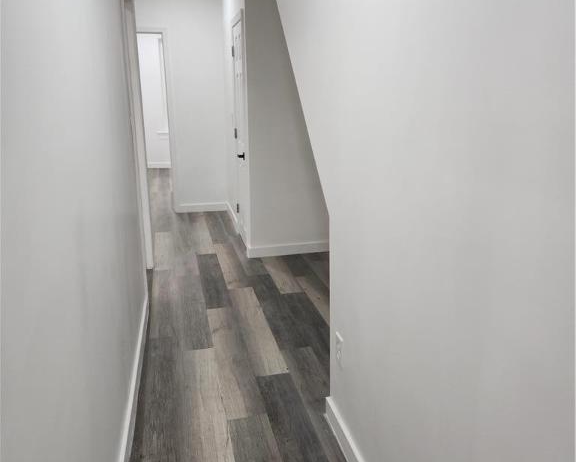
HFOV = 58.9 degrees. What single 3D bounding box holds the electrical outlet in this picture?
[{"bbox_3d":[0.205,0.479,2.040,0.008,0.117,0.073,-4,15,-11],"label":"electrical outlet"}]

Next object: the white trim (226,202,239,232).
[{"bbox_3d":[-0.648,-0.176,5.959,0.018,0.092,1.107,-4,15,-11],"label":"white trim"}]

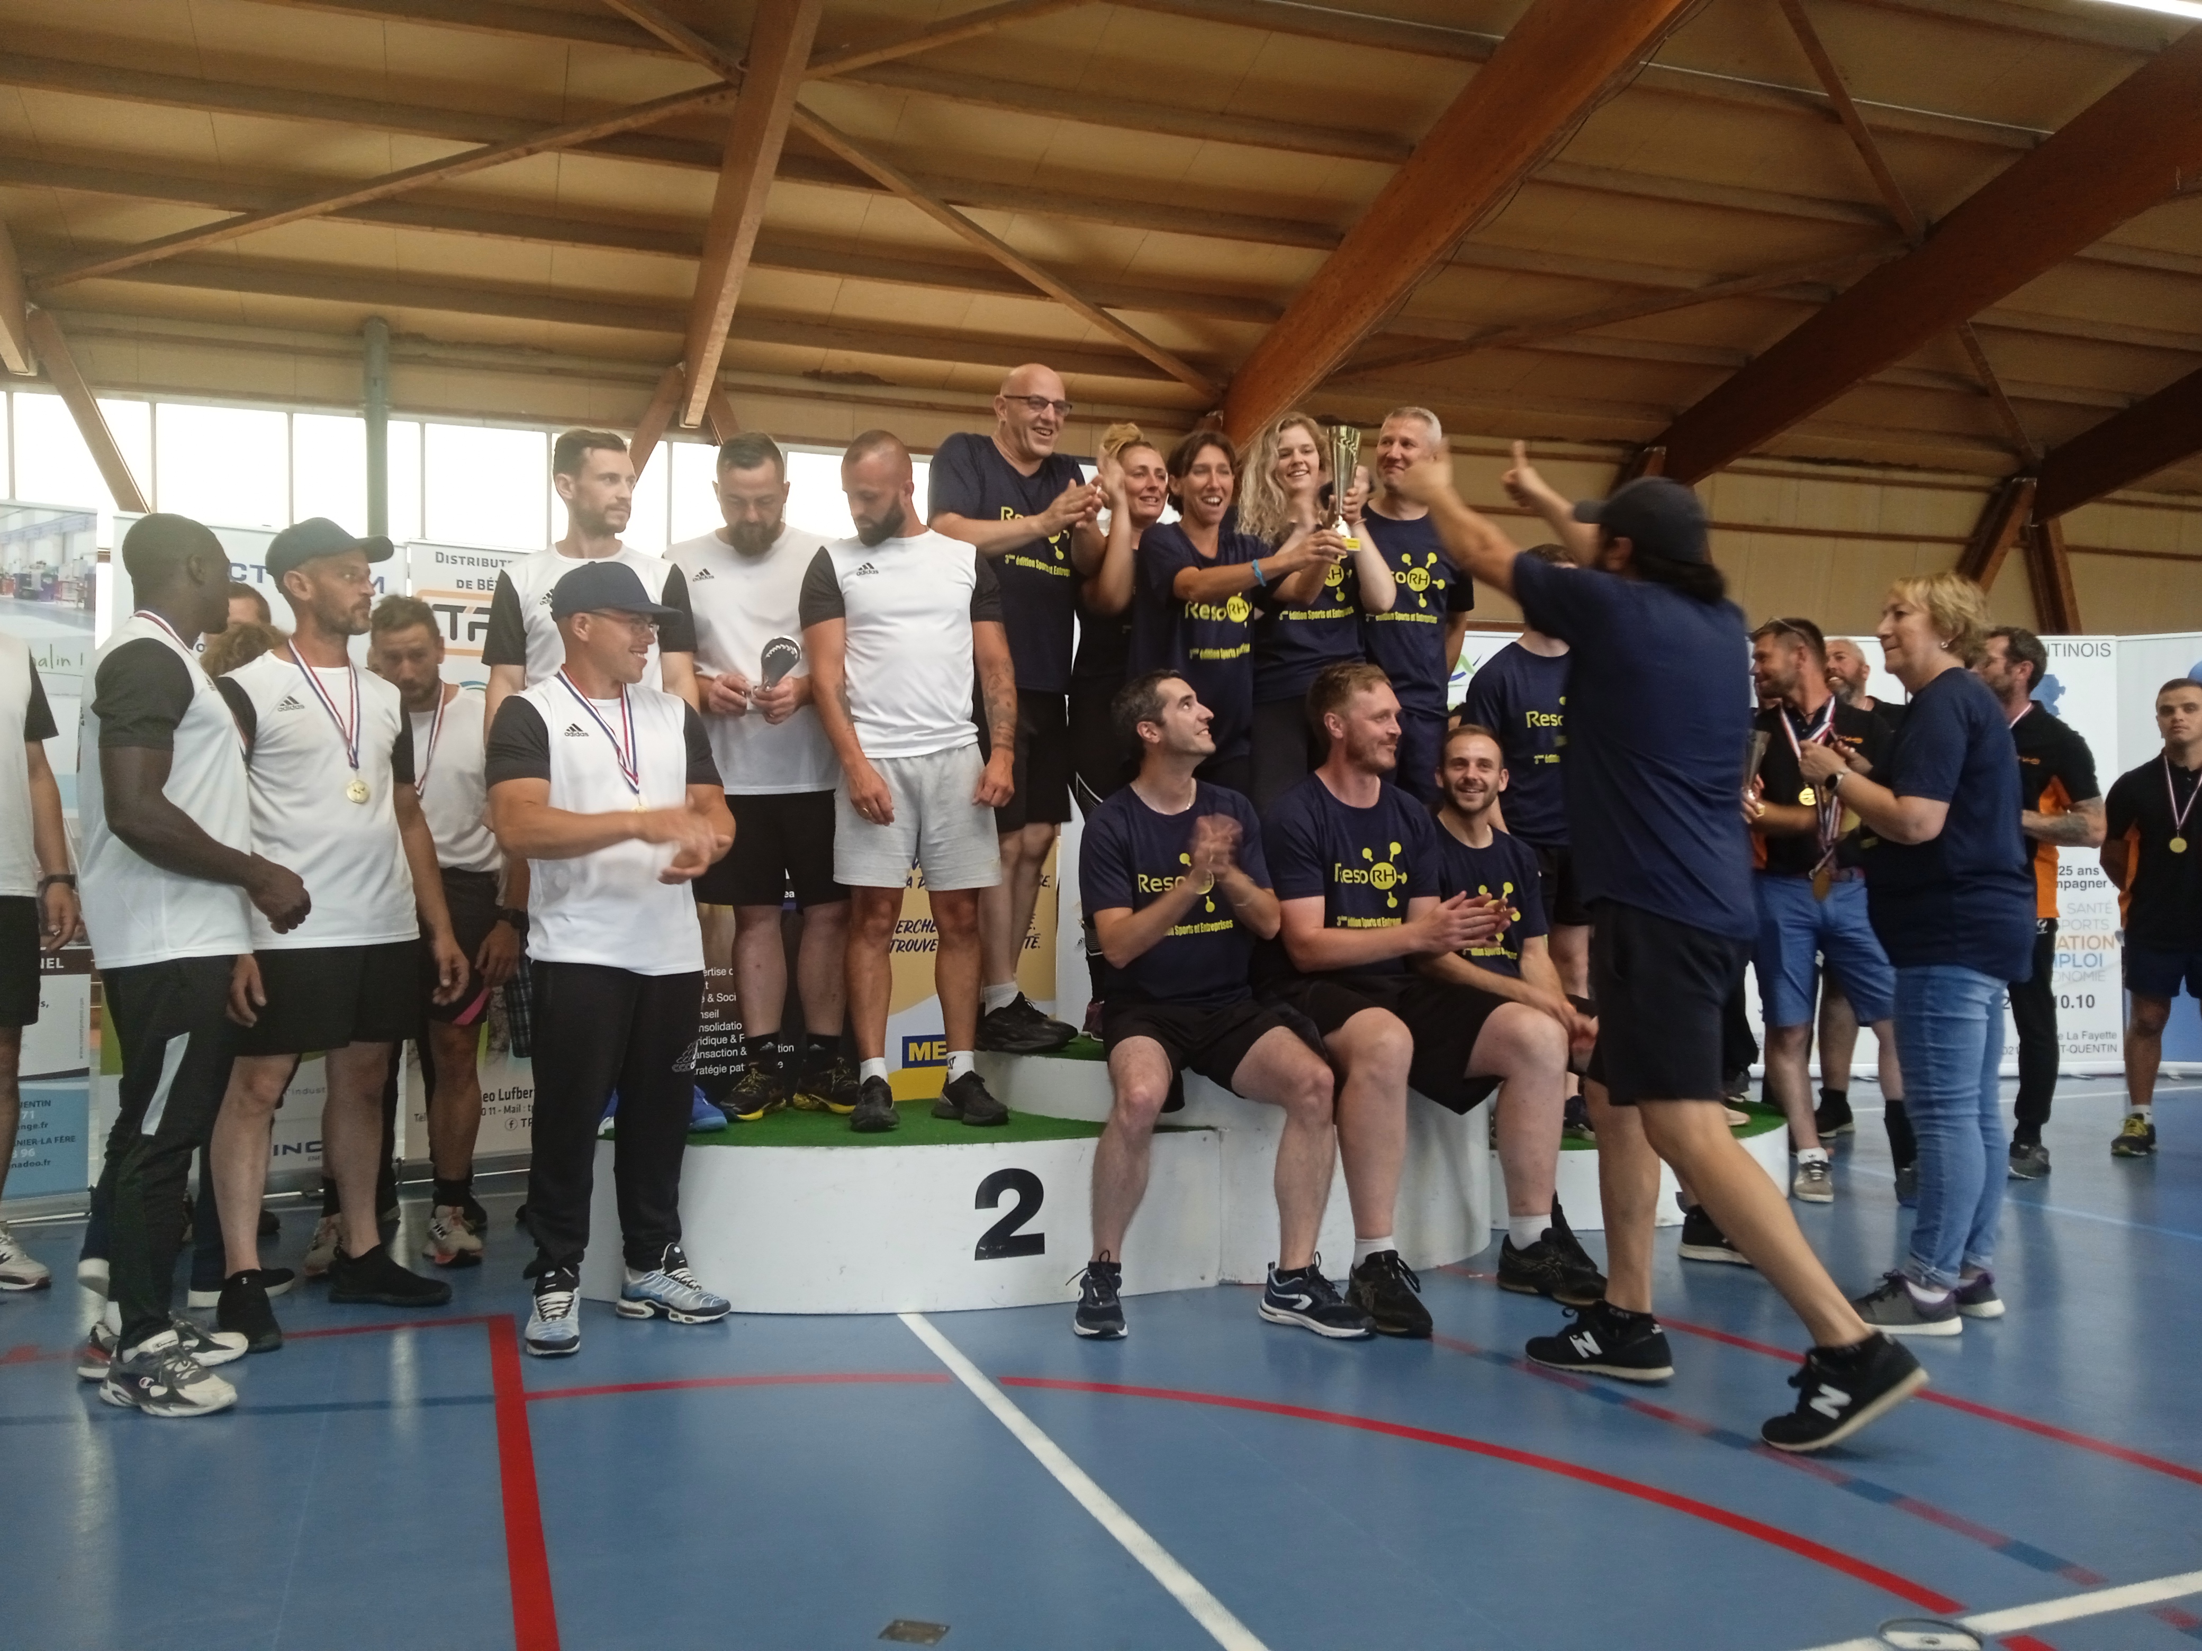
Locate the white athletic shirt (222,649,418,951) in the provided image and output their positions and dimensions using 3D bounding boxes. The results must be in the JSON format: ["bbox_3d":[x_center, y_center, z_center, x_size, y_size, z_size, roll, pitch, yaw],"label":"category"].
[{"bbox_3d":[-1.798,-0.057,4.070,0.490,0.690,0.290,1,-2,-44],"label":"white athletic shirt"}]

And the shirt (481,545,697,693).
[{"bbox_3d":[-1.310,-0.370,4.550,0.540,0.700,0.280,0,-1,-16],"label":"shirt"}]

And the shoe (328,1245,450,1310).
[{"bbox_3d":[-1.689,1.068,4.230,0.290,0.125,0.105,0,-1,12],"label":"shoe"}]

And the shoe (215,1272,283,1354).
[{"bbox_3d":[-1.857,1.056,3.878,0.105,0.120,0.290,1,-2,-37],"label":"shoe"}]

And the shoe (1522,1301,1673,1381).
[{"bbox_3d":[1.031,1.068,3.683,0.295,0.120,0.105,0,-1,20],"label":"shoe"}]

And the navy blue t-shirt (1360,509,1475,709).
[{"bbox_3d":[0.885,-0.640,5.280,0.480,0.650,0.280,0,-1,-20],"label":"navy blue t-shirt"}]

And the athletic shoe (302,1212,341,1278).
[{"bbox_3d":[-1.942,1.062,4.558,0.110,0.120,0.290,0,-1,-7],"label":"athletic shoe"}]

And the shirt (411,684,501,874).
[{"bbox_3d":[-1.801,-0.126,4.750,0.440,0.530,0.270,0,-1,-7],"label":"shirt"}]

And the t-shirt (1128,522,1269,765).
[{"bbox_3d":[0.275,-0.512,5.000,0.420,0.680,0.280,0,-1,-15],"label":"t-shirt"}]

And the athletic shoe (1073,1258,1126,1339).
[{"bbox_3d":[0.002,1.060,4.020,0.110,0.115,0.285,0,-1,2],"label":"athletic shoe"}]

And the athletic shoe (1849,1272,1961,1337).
[{"bbox_3d":[1.791,1.077,3.996,0.260,0.115,0.095,0,-1,3],"label":"athletic shoe"}]

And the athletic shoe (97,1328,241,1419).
[{"bbox_3d":[-1.759,1.036,3.363,0.295,0.125,0.110,-1,-1,30],"label":"athletic shoe"}]

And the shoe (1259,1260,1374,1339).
[{"bbox_3d":[0.487,1.075,4.040,0.295,0.120,0.105,-1,-2,44],"label":"shoe"}]

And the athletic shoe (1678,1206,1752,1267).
[{"bbox_3d":[1.612,1.029,4.460,0.295,0.125,0.110,-1,-1,33],"label":"athletic shoe"}]

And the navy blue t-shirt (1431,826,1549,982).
[{"bbox_3d":[1.016,0.205,4.880,0.460,0.480,0.280,-3,8,-16],"label":"navy blue t-shirt"}]

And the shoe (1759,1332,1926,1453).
[{"bbox_3d":[1.245,0.951,3.016,0.285,0.130,0.105,-33,-11,16],"label":"shoe"}]

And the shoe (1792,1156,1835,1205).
[{"bbox_3d":[2.124,1.042,5.326,0.110,0.120,0.290,-1,-1,19],"label":"shoe"}]

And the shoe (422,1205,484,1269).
[{"bbox_3d":[-1.707,1.070,4.668,0.105,0.125,0.290,0,-2,-35],"label":"shoe"}]

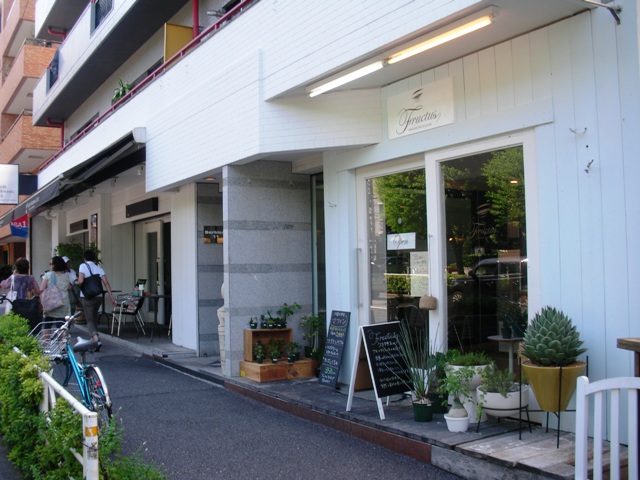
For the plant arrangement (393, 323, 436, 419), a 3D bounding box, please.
[{"bbox_3d":[0.776,1.057,5.350,0.355,0.795,0.380,-1,-2,0],"label":"plant arrangement"}]

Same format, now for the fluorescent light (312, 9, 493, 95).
[{"bbox_3d":[0.514,-1.479,5.586,0.110,0.100,2.460,0,-3,-33],"label":"fluorescent light"}]

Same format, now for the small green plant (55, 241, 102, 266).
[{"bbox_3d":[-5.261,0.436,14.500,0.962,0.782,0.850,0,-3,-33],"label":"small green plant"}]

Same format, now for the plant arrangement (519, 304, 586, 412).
[{"bbox_3d":[1.666,0.853,4.749,0.471,0.720,0.470,-2,-2,19],"label":"plant arrangement"}]

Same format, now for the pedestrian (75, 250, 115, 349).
[{"bbox_3d":[-3.575,0.972,10.600,0.580,1.610,0.480,0,-3,-27],"label":"pedestrian"}]

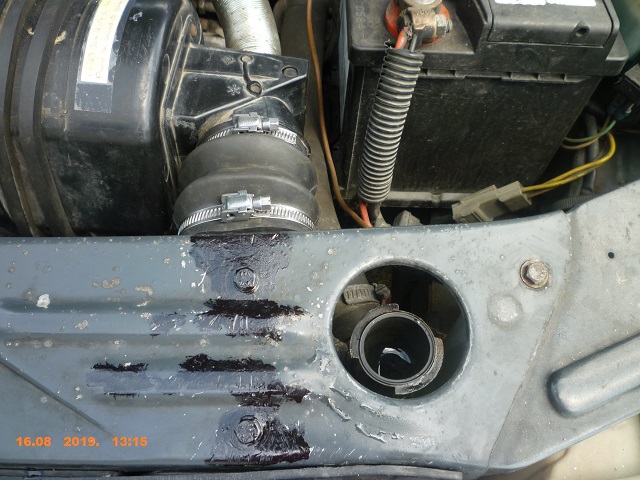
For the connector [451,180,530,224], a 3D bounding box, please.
[{"bbox_3d":[0.120,-0.025,0.375,0.054,0.018,0.022,-24,66,-14],"label":"connector"}]

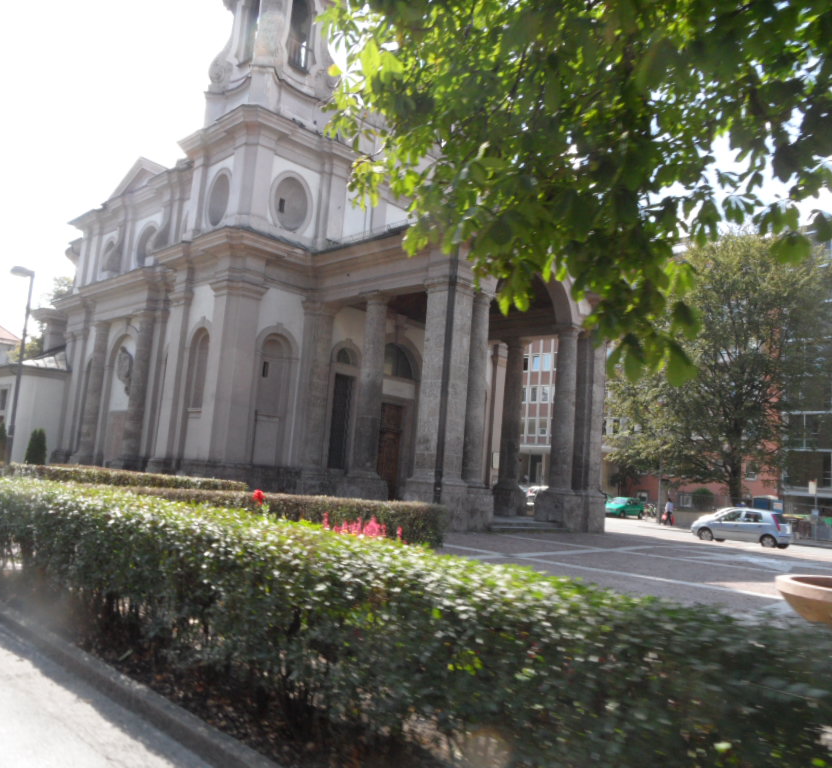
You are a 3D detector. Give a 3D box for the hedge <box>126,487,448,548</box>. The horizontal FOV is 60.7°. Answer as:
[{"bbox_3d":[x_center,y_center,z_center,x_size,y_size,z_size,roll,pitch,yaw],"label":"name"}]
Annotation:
[{"bbox_3d":[-2.821,3.158,16.446,7.800,1.070,0.950,9,-8,-32],"label":"hedge"}]

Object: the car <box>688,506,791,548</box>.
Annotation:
[{"bbox_3d":[13.518,5.886,29.626,3.860,1.480,1.670,-2,-10,42],"label":"car"}]

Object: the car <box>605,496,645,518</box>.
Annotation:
[{"bbox_3d":[14.204,8.495,49.261,1.690,1.470,3.950,-3,-10,45],"label":"car"}]

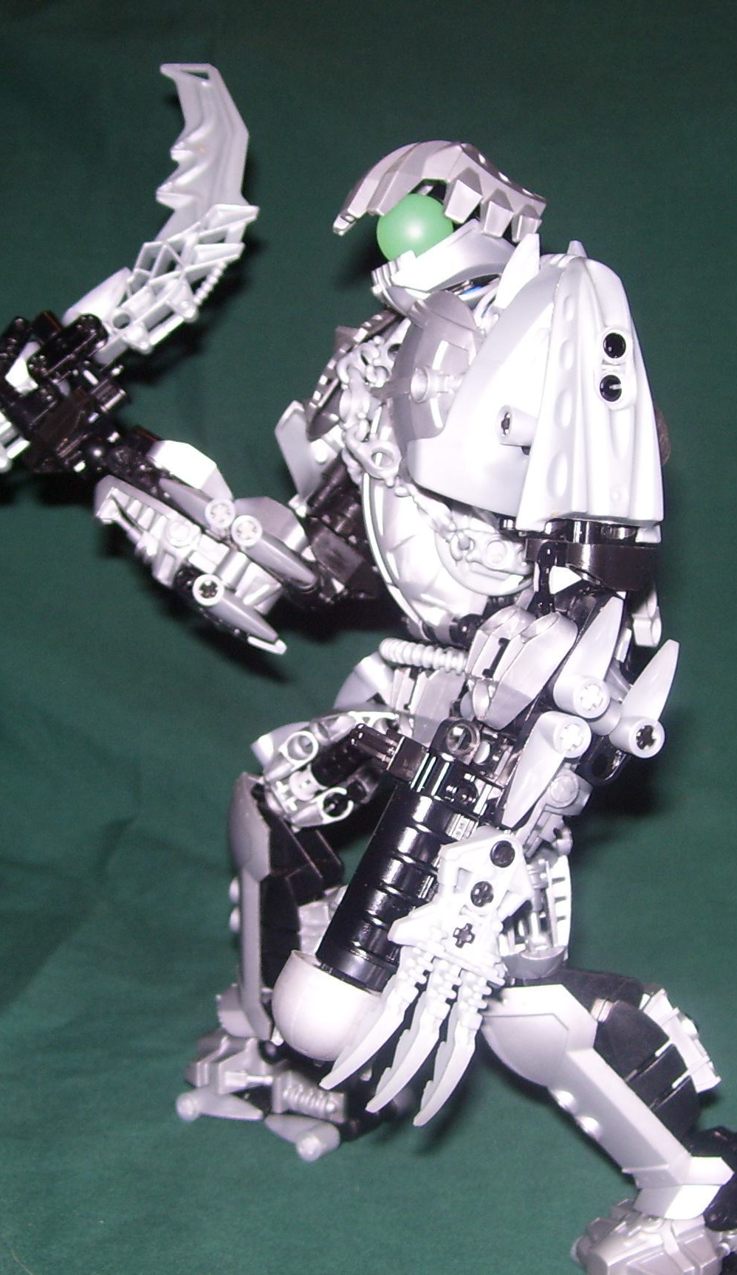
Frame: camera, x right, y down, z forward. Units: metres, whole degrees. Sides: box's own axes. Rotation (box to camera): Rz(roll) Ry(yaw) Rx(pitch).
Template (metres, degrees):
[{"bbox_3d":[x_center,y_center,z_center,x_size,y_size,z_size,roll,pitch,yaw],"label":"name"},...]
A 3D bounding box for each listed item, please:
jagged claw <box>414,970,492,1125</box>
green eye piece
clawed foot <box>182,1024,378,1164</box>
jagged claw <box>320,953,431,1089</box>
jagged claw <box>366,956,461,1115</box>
[{"bbox_3d":[0.015,0.072,0.308,0.006,0.029,0.007,20,0,0],"label":"jagged claw"},{"bbox_3d":[0.010,-0.087,0.377,0.017,0.017,0.017,0,9,0],"label":"green eye piece"},{"bbox_3d":[-0.023,0.114,0.464,0.053,0.026,0.040,6,11,34],"label":"clawed foot"},{"bbox_3d":[0.002,0.068,0.312,0.006,0.030,0.007,33,0,0],"label":"jagged claw"},{"bbox_3d":[0.008,0.070,0.310,0.006,0.030,0.007,26,0,0],"label":"jagged claw"}]

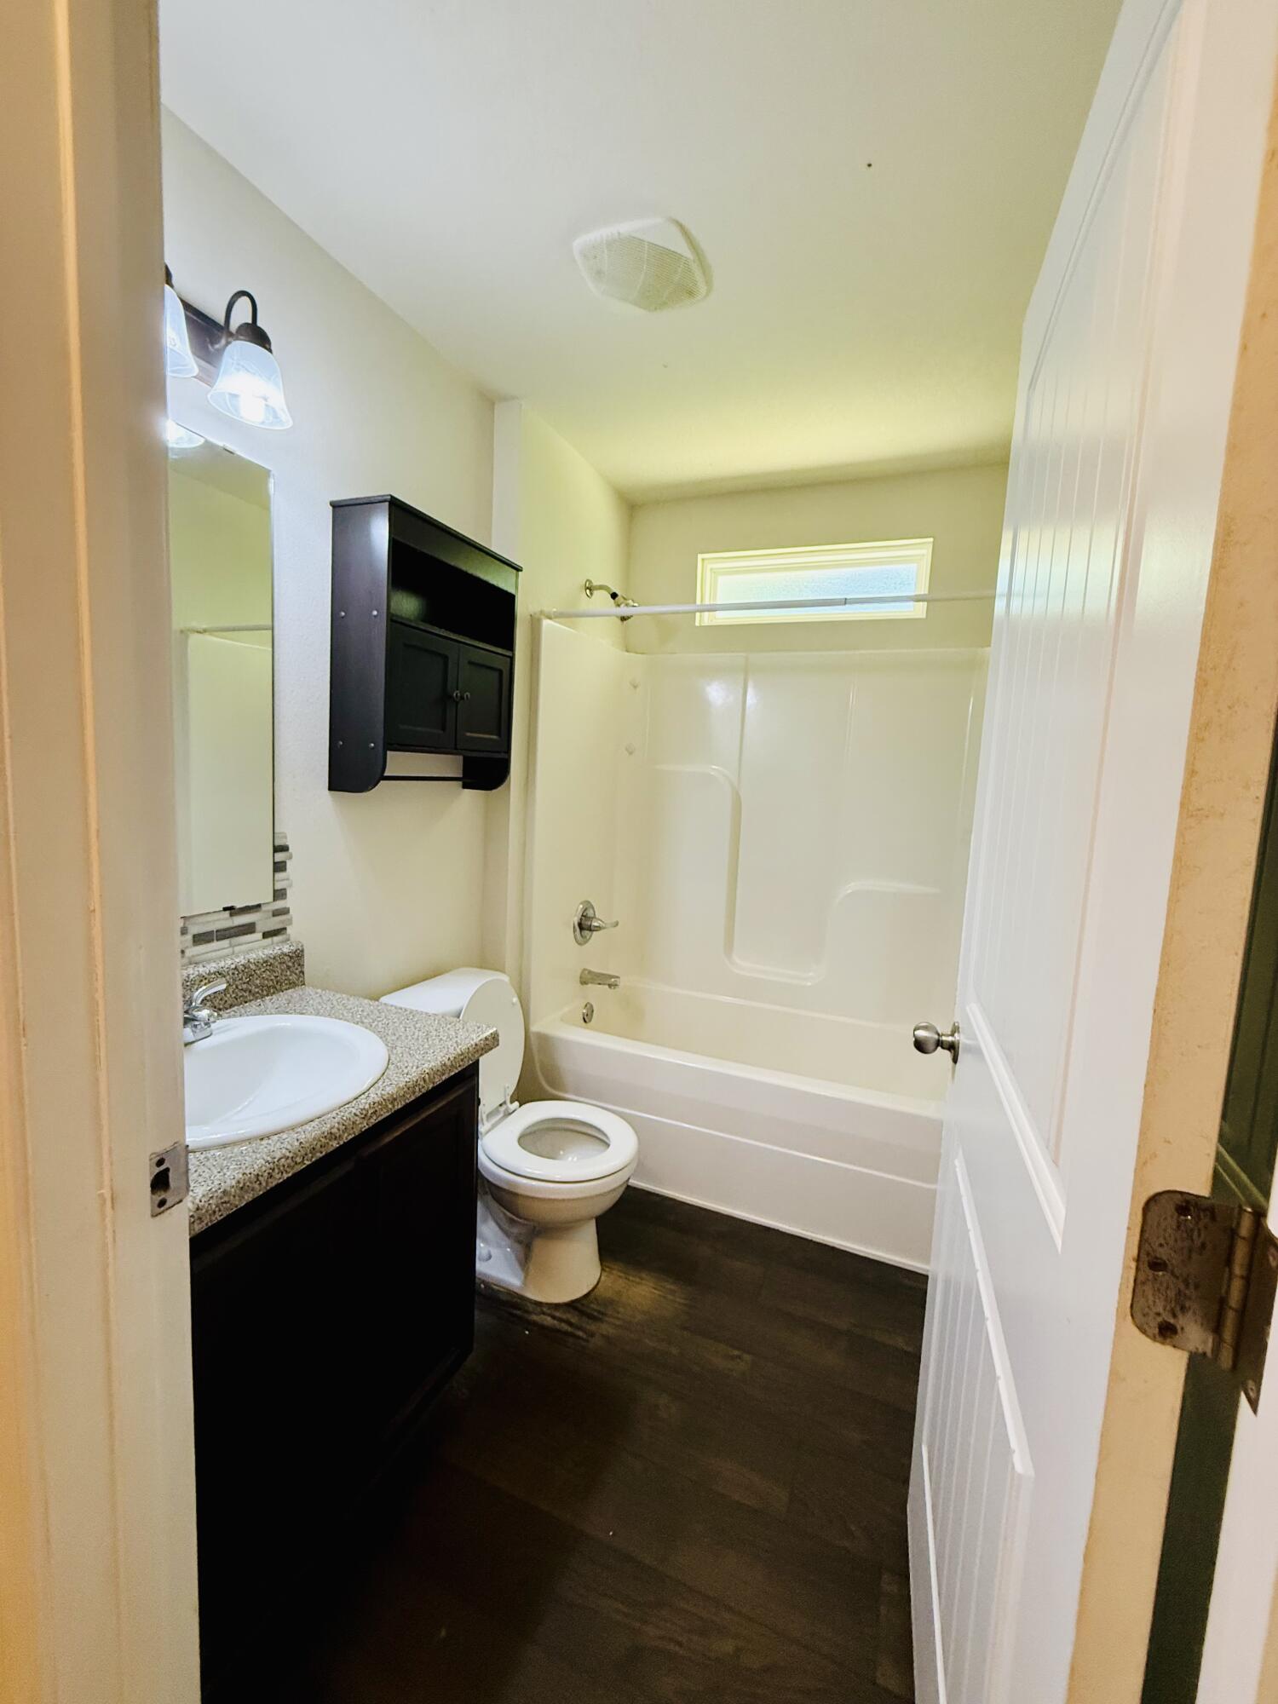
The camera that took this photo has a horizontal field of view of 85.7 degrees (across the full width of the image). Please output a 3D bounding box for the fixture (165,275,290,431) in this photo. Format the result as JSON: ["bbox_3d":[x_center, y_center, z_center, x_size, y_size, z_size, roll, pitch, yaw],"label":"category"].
[{"bbox_3d":[-0.801,-0.884,1.094,0.189,0.221,0.540,6,7,22],"label":"fixture"}]

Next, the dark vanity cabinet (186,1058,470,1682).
[{"bbox_3d":[-0.733,0.801,1.251,0.500,0.770,0.742,6,7,22],"label":"dark vanity cabinet"}]

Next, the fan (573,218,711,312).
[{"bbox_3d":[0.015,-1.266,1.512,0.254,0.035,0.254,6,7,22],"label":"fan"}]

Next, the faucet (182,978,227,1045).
[{"bbox_3d":[-0.798,0.284,1.214,0.160,0.140,0.155,6,7,22],"label":"faucet"}]

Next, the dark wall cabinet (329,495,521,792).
[{"bbox_3d":[-0.544,-0.489,1.833,0.176,0.658,0.536,6,7,22],"label":"dark wall cabinet"}]

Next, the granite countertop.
[{"bbox_3d":[-0.689,0.399,1.196,0.550,0.044,0.757,6,7,22],"label":"granite countertop"}]

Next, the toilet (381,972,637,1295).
[{"bbox_3d":[-0.344,0.752,1.855,0.720,0.765,0.470,6,7,22],"label":"toilet"}]

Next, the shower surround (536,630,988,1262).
[{"bbox_3d":[0.430,0.183,2.409,1.477,1.842,0.759,6,7,22],"label":"shower surround"}]

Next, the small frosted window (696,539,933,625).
[{"bbox_3d":[0.634,-1.016,2.621,0.868,0.276,0.060,6,7,22],"label":"small frosted window"}]

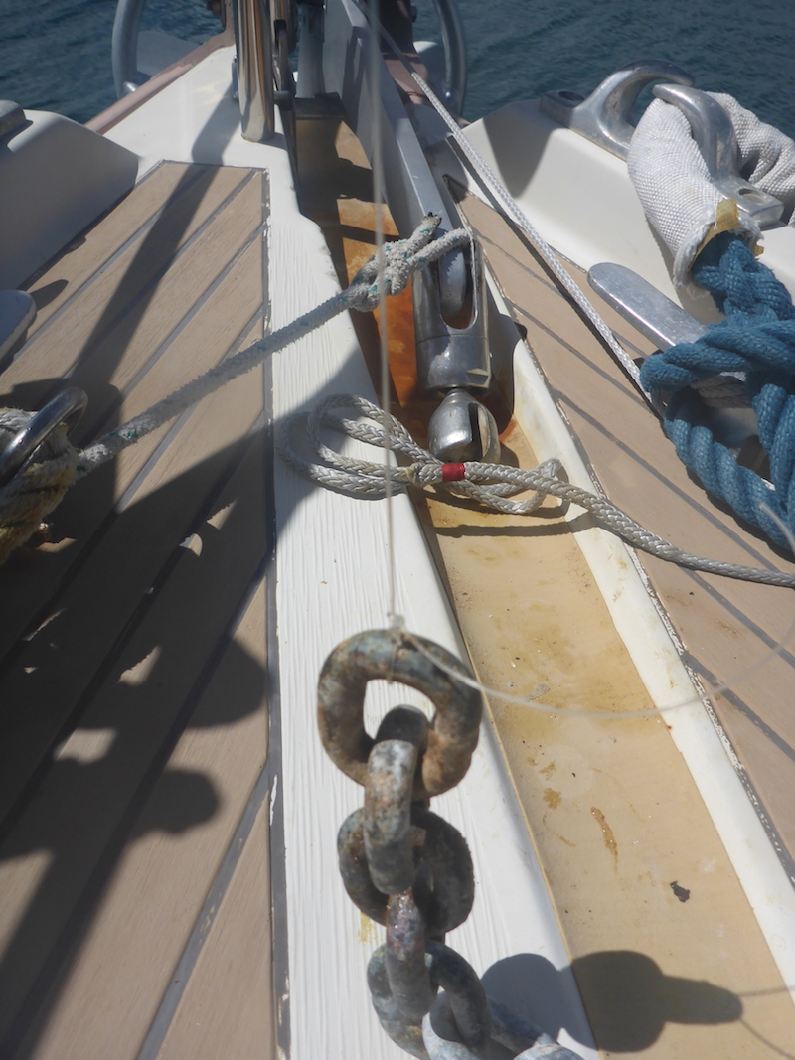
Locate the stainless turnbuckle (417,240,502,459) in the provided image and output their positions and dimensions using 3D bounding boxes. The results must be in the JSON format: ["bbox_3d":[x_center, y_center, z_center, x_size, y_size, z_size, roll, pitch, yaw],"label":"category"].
[{"bbox_3d":[0.037,-0.110,0.530,0.048,0.138,0.046,-4,2,-12],"label":"stainless turnbuckle"}]

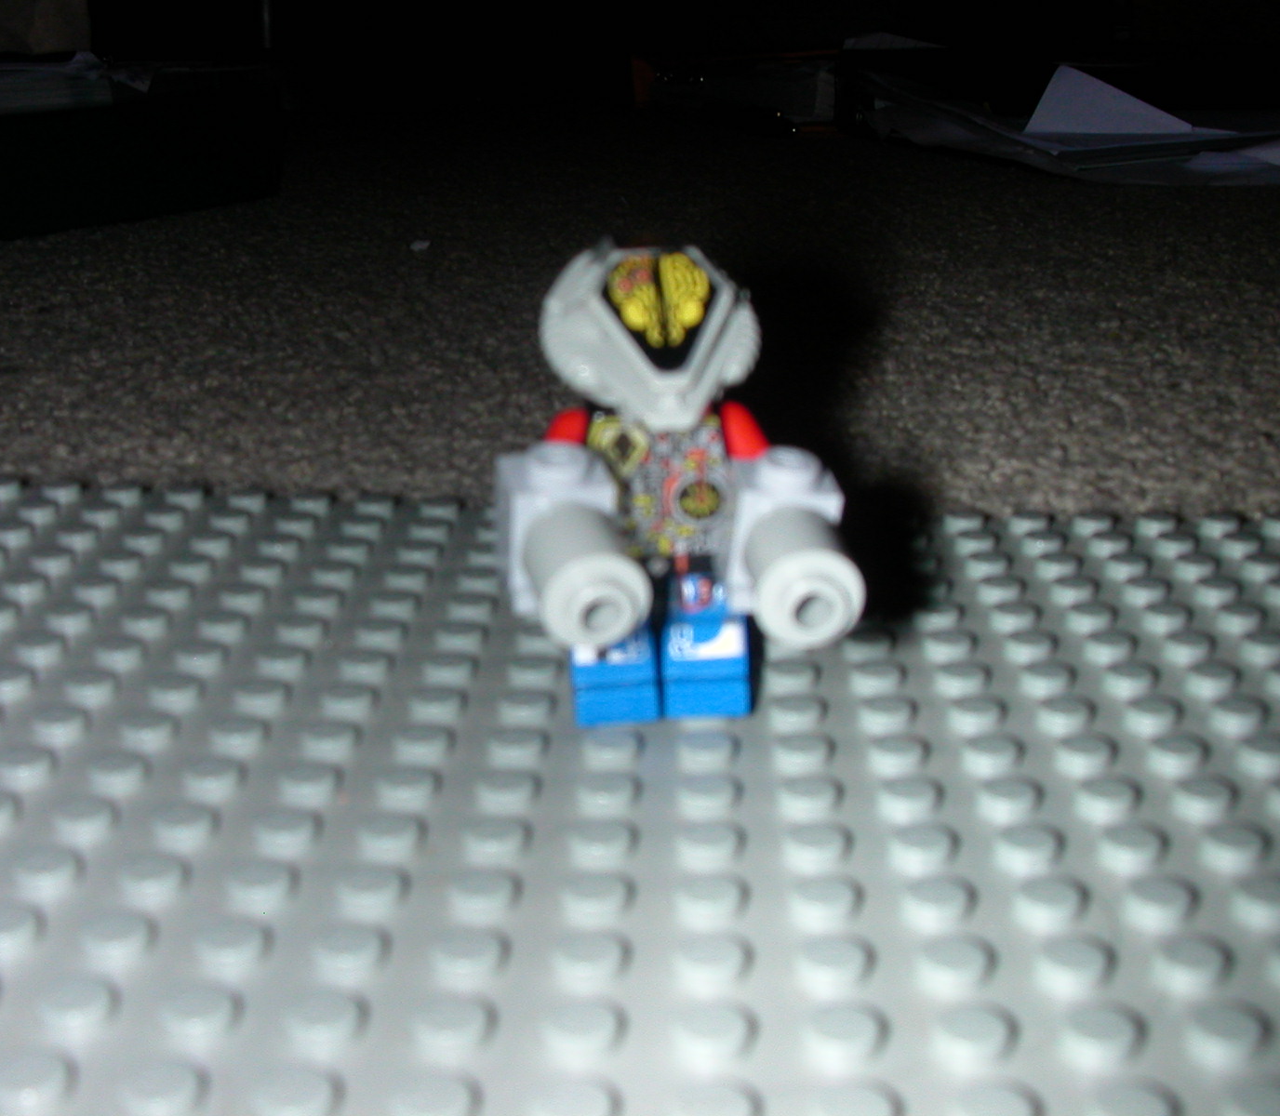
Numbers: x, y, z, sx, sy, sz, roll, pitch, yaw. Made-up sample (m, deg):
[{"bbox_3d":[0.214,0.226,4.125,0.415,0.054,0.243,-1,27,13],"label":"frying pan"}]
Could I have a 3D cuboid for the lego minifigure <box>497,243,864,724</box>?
[{"bbox_3d":[0.002,-0.004,0.127,0.027,0.041,0.032,-3,20,-9],"label":"lego minifigure"}]

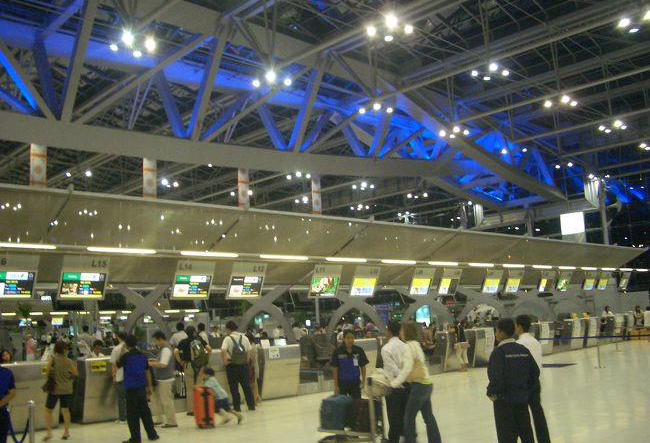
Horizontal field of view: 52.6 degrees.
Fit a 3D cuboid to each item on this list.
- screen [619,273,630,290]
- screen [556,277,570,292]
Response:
[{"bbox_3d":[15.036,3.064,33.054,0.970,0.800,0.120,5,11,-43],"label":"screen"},{"bbox_3d":[9.515,2.533,26.212,0.950,0.570,0.130,5,12,-43],"label":"screen"}]

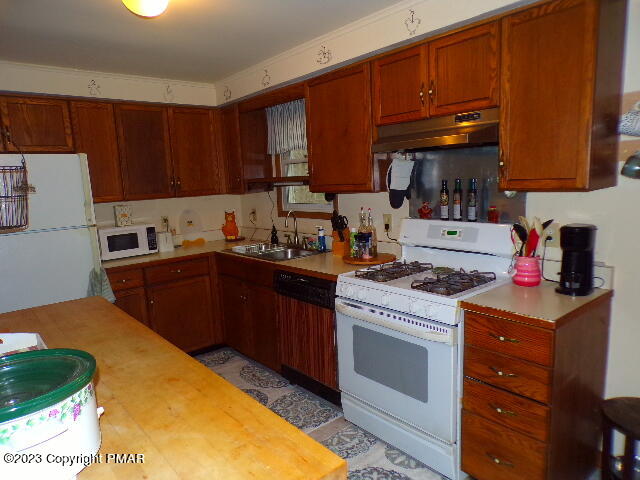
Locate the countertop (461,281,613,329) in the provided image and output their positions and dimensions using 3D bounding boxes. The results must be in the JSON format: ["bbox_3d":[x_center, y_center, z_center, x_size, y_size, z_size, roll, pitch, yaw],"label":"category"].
[{"bbox_3d":[0.965,0.261,1.955,0.636,0.036,0.392,-9,10,-40],"label":"countertop"}]

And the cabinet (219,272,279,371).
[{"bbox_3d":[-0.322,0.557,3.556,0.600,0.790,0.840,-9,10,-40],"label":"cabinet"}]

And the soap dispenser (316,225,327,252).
[{"bbox_3d":[0.008,-0.005,3.300,0.075,0.192,0.055,-2,8,0],"label":"soap dispenser"}]

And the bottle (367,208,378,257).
[{"bbox_3d":[0.337,-0.049,2.898,0.076,0.312,0.076,-2,8,0],"label":"bottle"}]

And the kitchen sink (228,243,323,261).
[{"bbox_3d":[-0.324,0.168,3.443,0.520,0.180,0.800,-9,10,-40],"label":"kitchen sink"}]

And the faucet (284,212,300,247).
[{"bbox_3d":[-0.224,-0.086,3.516,0.150,0.295,0.055,-9,10,-40],"label":"faucet"}]

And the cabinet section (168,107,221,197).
[{"bbox_3d":[-1.172,-0.760,3.928,0.410,0.750,0.332,-9,10,-39],"label":"cabinet section"}]

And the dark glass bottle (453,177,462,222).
[{"bbox_3d":[0.776,-0.227,2.505,0.051,0.236,0.051,-9,10,-40],"label":"dark glass bottle"}]

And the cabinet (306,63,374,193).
[{"bbox_3d":[0.226,-0.687,2.878,0.335,0.735,0.594,-9,10,-40],"label":"cabinet"}]

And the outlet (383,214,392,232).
[{"bbox_3d":[0.450,-0.110,2.974,0.012,0.118,0.072,-9,10,-40],"label":"outlet"}]

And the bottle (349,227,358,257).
[{"bbox_3d":[0.229,0.014,2.860,0.053,0.203,0.053,-2,8,0],"label":"bottle"}]

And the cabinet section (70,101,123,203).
[{"bbox_3d":[-1.759,-0.663,3.441,0.302,0.750,0.332,-9,10,-39],"label":"cabinet section"}]

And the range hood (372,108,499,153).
[{"bbox_3d":[0.632,-0.561,2.345,0.450,0.155,0.755,-9,10,-40],"label":"range hood"}]

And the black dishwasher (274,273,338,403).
[{"bbox_3d":[0.137,0.616,2.998,0.600,0.860,0.600,-9,10,-40],"label":"black dishwasher"}]

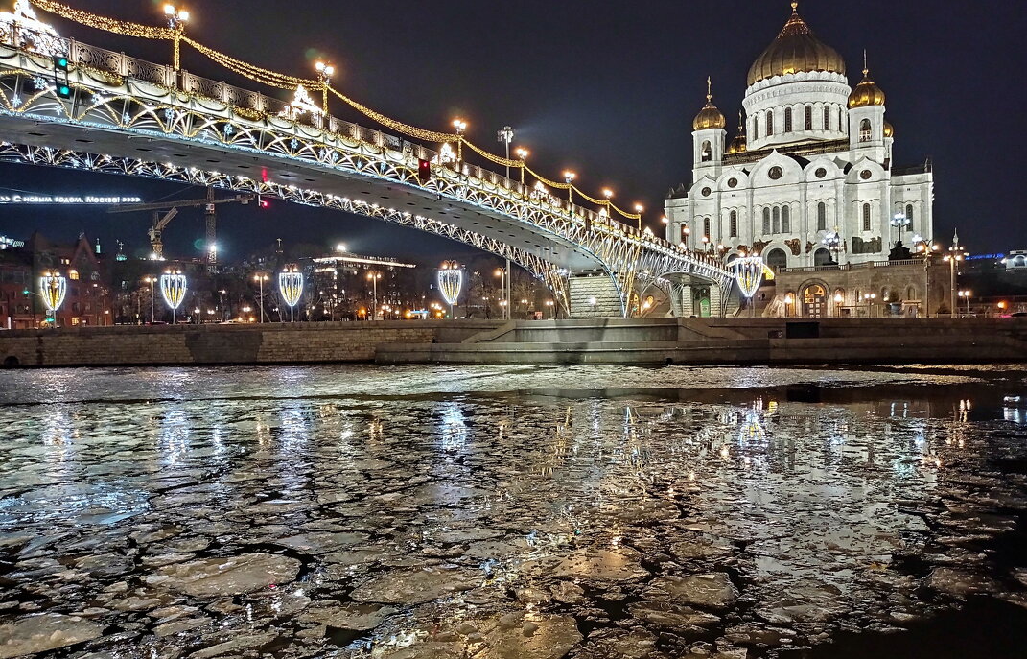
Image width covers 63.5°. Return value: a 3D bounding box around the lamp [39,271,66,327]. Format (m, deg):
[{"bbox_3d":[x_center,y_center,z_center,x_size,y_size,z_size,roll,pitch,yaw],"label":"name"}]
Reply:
[{"bbox_3d":[-74.324,-4.568,134.000,3.800,10.100,3.700,-1,1,0],"label":"lamp"}]

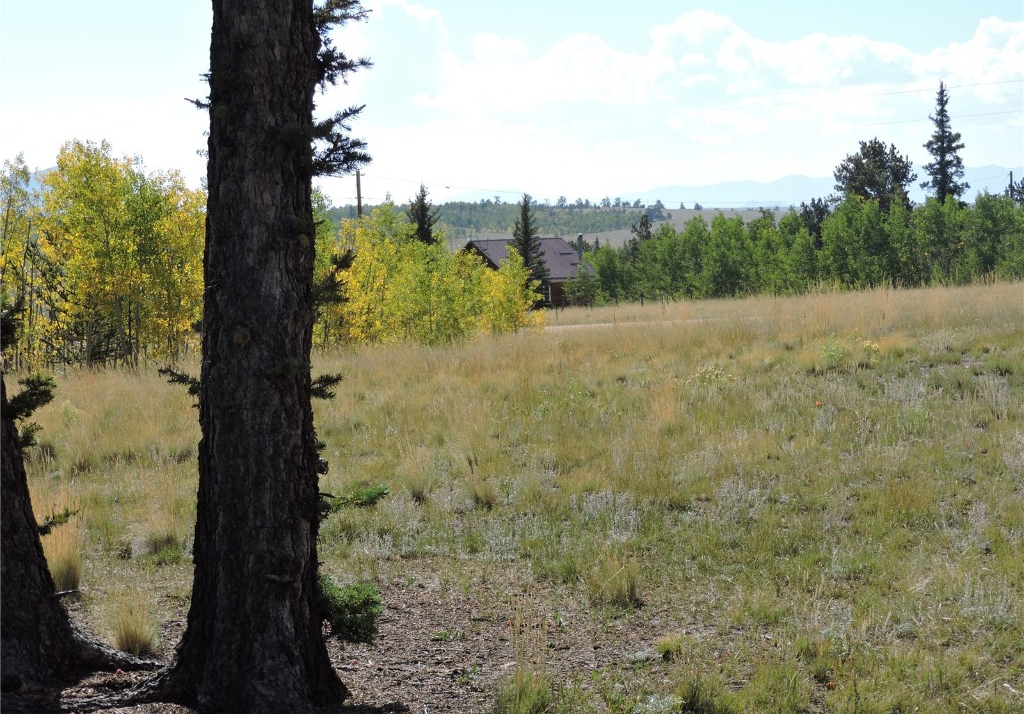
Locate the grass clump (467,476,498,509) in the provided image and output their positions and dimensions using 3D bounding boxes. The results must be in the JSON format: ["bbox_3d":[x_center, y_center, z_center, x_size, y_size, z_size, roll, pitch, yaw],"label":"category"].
[{"bbox_3d":[-0.185,0.858,15.800,0.200,0.200,0.200,0,3,0],"label":"grass clump"}]

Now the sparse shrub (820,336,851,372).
[{"bbox_3d":[3.924,-0.042,30.500,0.370,0.440,0.370,0,3,0],"label":"sparse shrub"}]

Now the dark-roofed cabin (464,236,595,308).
[{"bbox_3d":[0.388,-6.398,195.000,10.200,5.600,8.700,-3,5,-44],"label":"dark-roofed cabin"}]

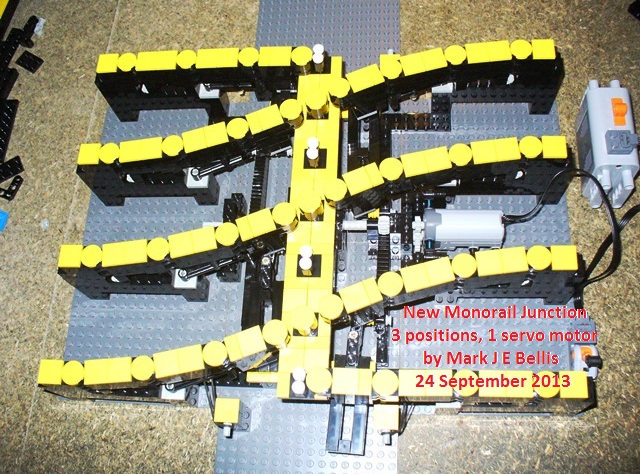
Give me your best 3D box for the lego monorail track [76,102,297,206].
[{"bbox_3d":[-0.095,-0.054,0.526,0.172,0.072,0.036,-10,68,3],"label":"lego monorail track"}]

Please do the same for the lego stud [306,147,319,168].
[{"bbox_3d":[-0.004,-0.055,0.475,0.008,0.015,0.008,0,69,7],"label":"lego stud"}]

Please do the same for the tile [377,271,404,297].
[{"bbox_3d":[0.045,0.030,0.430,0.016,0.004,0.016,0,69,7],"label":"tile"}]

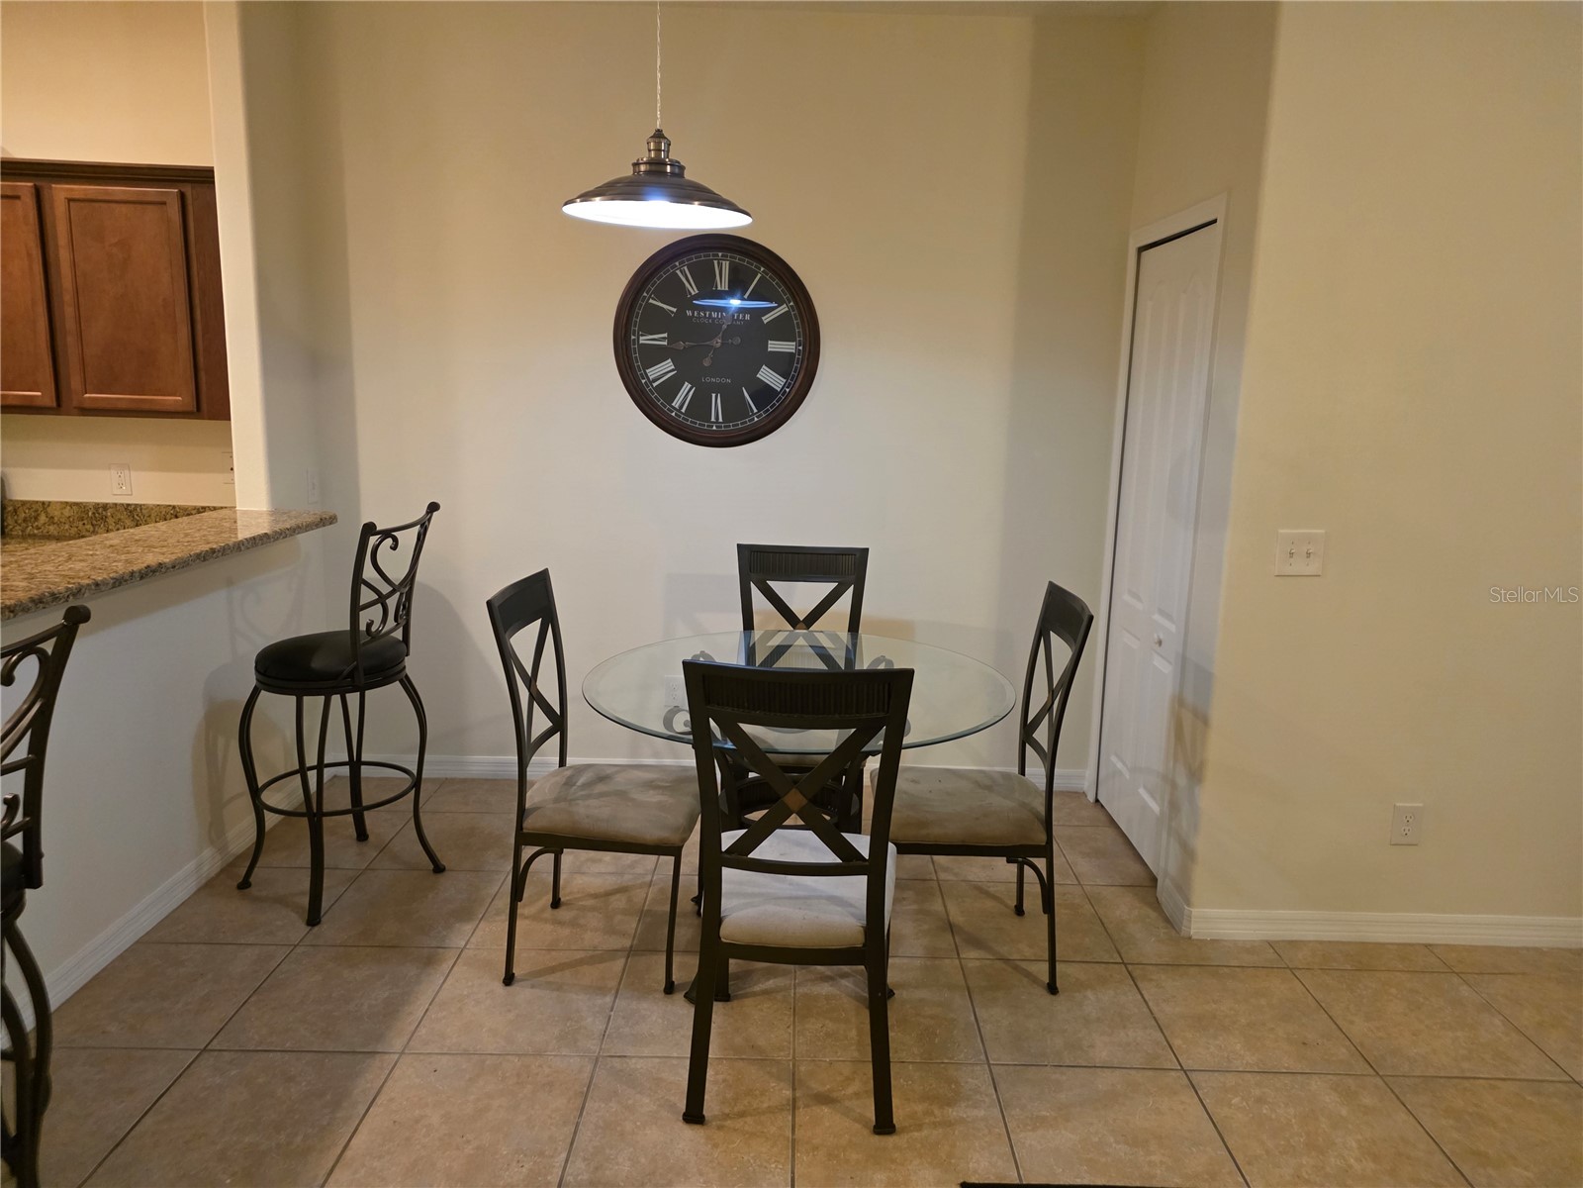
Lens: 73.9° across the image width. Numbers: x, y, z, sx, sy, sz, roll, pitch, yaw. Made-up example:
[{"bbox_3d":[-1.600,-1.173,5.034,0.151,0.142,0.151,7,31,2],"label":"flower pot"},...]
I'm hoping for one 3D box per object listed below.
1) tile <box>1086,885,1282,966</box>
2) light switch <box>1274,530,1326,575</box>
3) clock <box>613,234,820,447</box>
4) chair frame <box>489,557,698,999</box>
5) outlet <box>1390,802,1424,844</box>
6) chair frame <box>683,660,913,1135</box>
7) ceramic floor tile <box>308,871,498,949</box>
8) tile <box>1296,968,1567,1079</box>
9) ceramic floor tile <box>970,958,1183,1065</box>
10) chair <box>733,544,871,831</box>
[{"bbox_3d":[1.152,0.983,3.125,0.455,0.010,0.455,1,12,0],"label":"tile"},{"bbox_3d":[1.367,-0.108,2.829,0.123,0.125,0.017,1,12,0],"label":"light switch"},{"bbox_3d":[-0.258,-0.893,3.751,0.735,0.735,0.060,1,12,0],"label":"clock"},{"bbox_3d":[-0.471,0.486,2.818,0.510,1.020,0.455,2,12,5],"label":"chair frame"},{"bbox_3d":[1.735,0.649,2.971,0.078,0.122,0.009,1,12,0],"label":"outlet"},{"bbox_3d":[0.016,0.588,2.377,0.455,1.020,0.510,2,12,3],"label":"chair frame"},{"bbox_3d":[-1.140,0.940,3.157,0.455,0.010,0.455,1,12,0],"label":"ceramic floor tile"},{"bbox_3d":[1.615,1.091,2.693,0.455,0.010,0.455,1,12,0],"label":"tile"},{"bbox_3d":[0.695,1.072,2.697,0.455,0.010,0.455,1,12,0],"label":"ceramic floor tile"},{"bbox_3d":[0.030,0.387,3.362,0.455,1.015,0.510,1,12,0],"label":"chair"}]

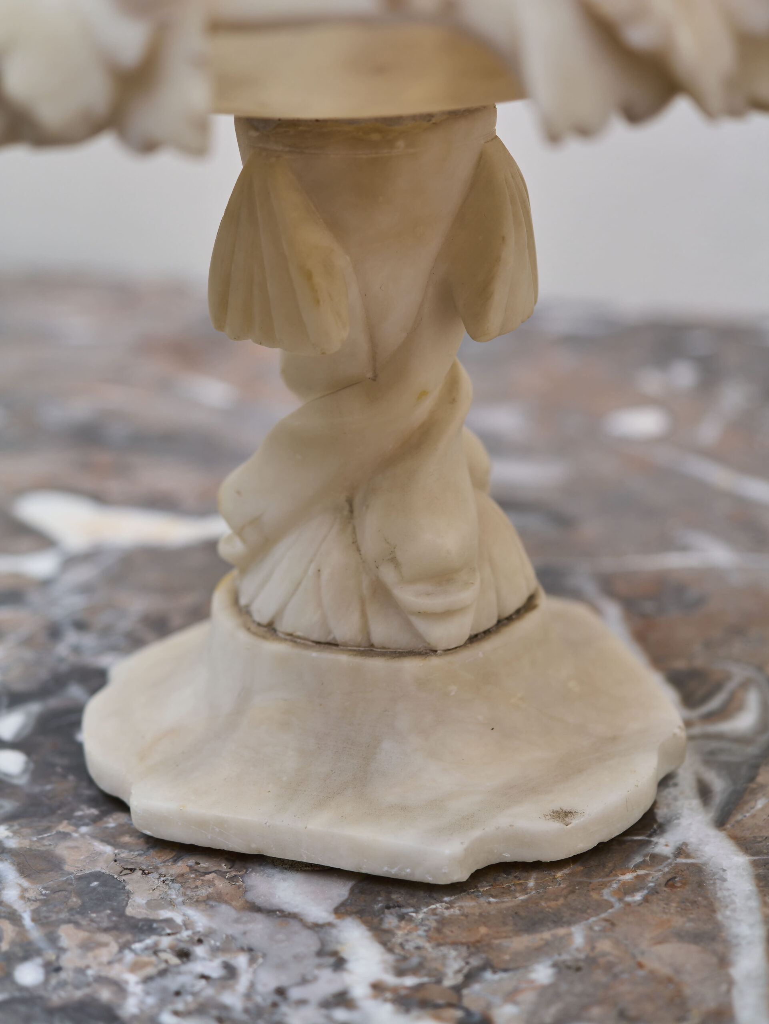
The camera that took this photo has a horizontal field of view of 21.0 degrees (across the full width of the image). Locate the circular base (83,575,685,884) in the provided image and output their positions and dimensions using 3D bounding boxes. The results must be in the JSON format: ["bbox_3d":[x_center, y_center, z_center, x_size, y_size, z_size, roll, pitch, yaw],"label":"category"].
[{"bbox_3d":[0.001,0.038,0.546,0.157,0.042,0.150,5,21,17],"label":"circular base"}]

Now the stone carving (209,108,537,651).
[{"bbox_3d":[-0.003,-0.039,0.514,0.082,0.129,0.081,-2,20,0],"label":"stone carving"}]

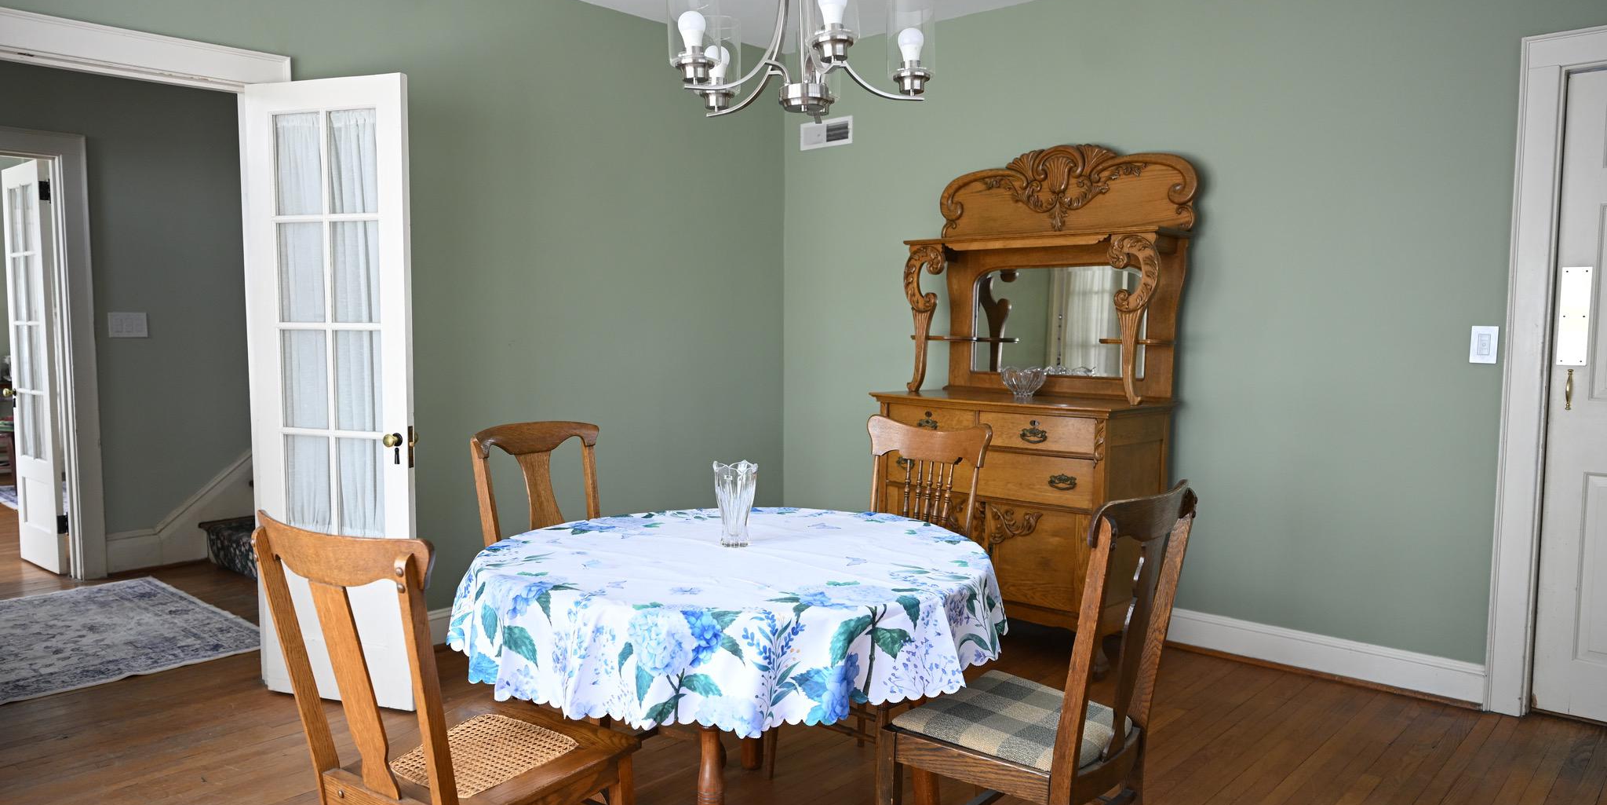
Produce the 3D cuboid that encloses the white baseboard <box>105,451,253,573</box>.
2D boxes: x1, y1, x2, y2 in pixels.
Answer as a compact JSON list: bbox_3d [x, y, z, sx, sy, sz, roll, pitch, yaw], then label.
[{"bbox_3d":[-3.209,0.550,5.543,0.030,0.550,0.720,4,6,42],"label":"white baseboard"}]

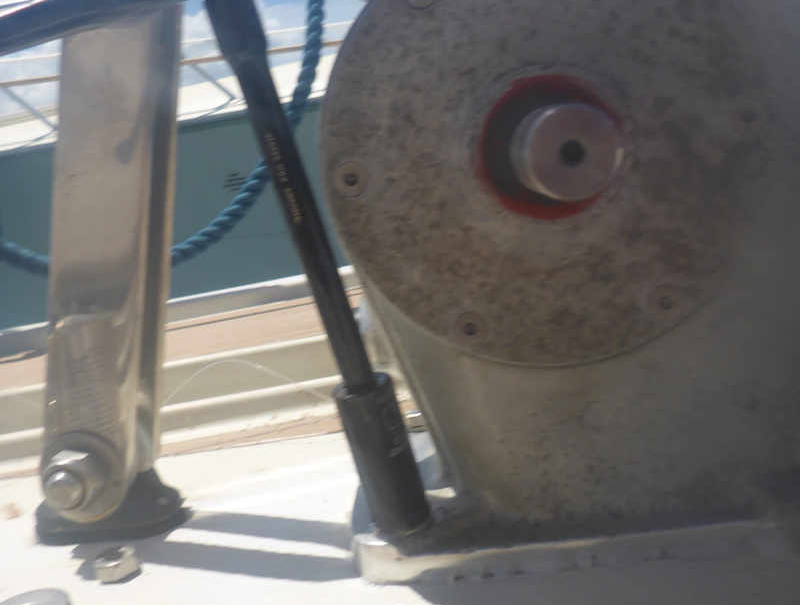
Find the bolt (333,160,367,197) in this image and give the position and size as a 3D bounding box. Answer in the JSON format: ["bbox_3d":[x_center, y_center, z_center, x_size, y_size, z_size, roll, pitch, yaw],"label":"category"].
[{"bbox_3d":[-0.016,-0.042,0.290,0.012,0.012,0.007,-7,11,0],"label":"bolt"}]

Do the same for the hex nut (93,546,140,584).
[{"bbox_3d":[-0.107,0.100,0.330,0.016,0.008,0.018,-8,11,-8],"label":"hex nut"}]

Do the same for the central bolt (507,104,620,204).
[{"bbox_3d":[0.050,-0.046,0.268,0.028,0.028,0.038,-7,11,0],"label":"central bolt"}]

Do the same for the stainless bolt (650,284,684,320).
[{"bbox_3d":[0.091,-0.001,0.300,0.012,0.012,0.007,-7,11,0],"label":"stainless bolt"}]

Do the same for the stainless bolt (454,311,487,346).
[{"bbox_3d":[0.024,0.008,0.300,0.012,0.012,0.007,-7,11,0],"label":"stainless bolt"}]

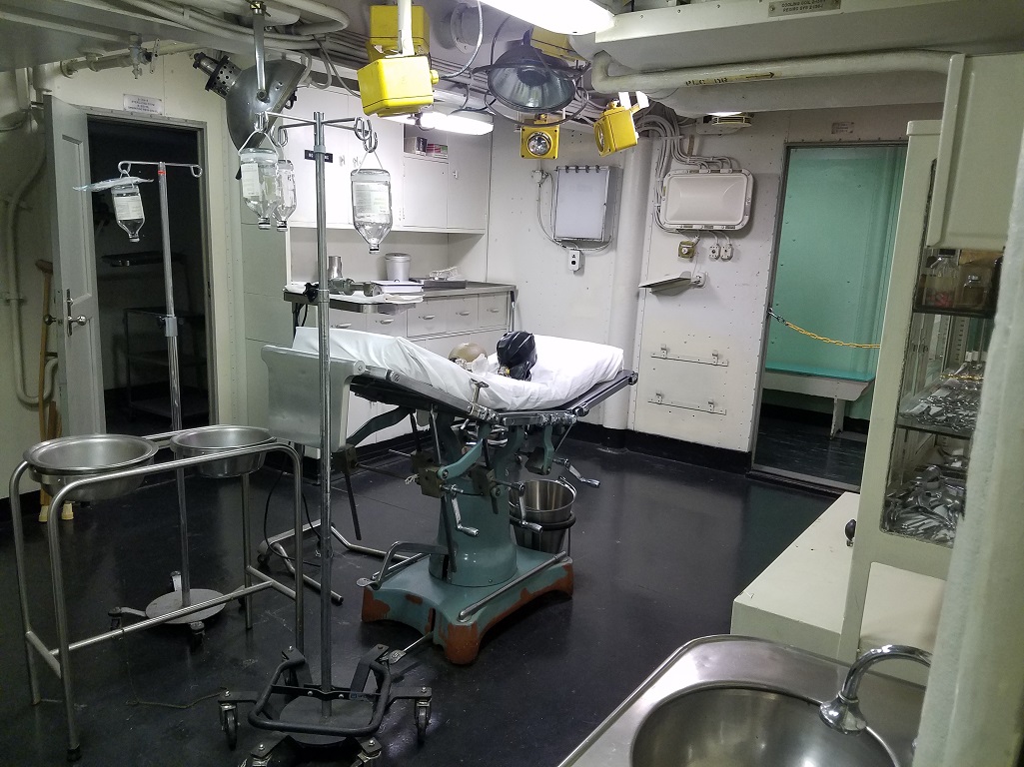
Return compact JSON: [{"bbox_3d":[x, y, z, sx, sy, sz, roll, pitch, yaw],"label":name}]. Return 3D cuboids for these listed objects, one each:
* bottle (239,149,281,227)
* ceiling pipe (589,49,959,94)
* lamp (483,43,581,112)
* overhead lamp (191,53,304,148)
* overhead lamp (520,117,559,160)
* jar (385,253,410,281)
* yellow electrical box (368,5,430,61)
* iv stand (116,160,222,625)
[{"bbox_3d":[-0.583,-0.452,1.785,0.088,0.190,0.088,11,14,35],"label":"bottle"},{"bbox_3d":[0.837,-1.098,2.702,1.290,0.105,0.100,11,14,35],"label":"ceiling pipe"},{"bbox_3d":[0.088,-1.272,3.039,0.360,0.250,0.360,1,-10,0],"label":"lamp"},{"bbox_3d":[-0.826,-0.881,2.288,0.305,0.350,0.350,32,11,-5],"label":"overhead lamp"},{"bbox_3d":[0.121,-1.063,3.340,0.168,0.178,0.175,3,27,5],"label":"overhead lamp"},{"bbox_3d":[-0.790,-0.785,5.339,0.178,0.224,0.178,2,12,0],"label":"jar"},{"bbox_3d":[-0.366,-1.125,2.470,0.172,0.160,0.150,4,12,9],"label":"yellow electrical box"},{"bbox_3d":[-1.173,0.076,2.717,0.440,1.662,0.420,-3,13,-24],"label":"iv stand"}]

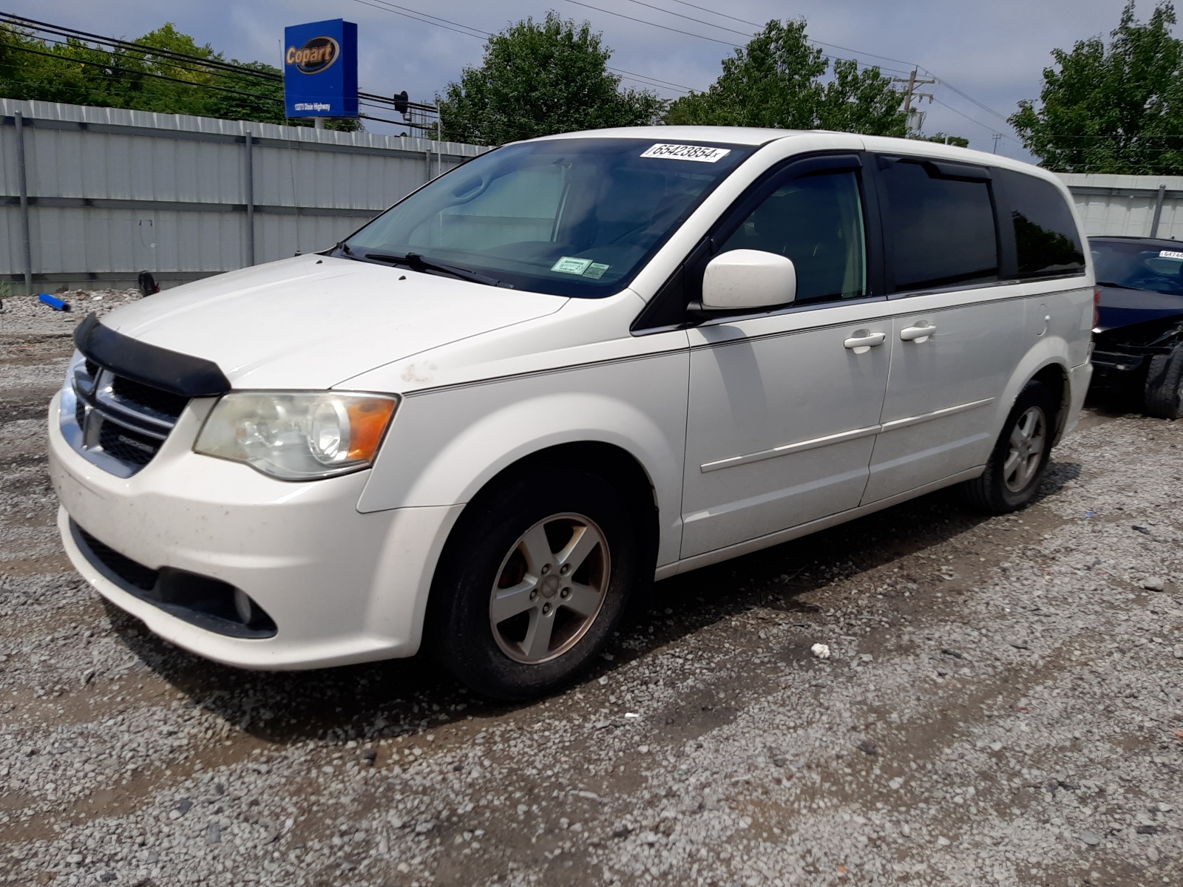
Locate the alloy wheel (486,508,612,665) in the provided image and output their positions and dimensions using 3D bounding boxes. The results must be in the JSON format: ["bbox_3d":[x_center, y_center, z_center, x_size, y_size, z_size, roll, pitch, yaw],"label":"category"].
[{"bbox_3d":[-0.150,0.399,2.589,0.460,0.460,0.170,-10,20,-43],"label":"alloy wheel"}]

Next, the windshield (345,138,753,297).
[{"bbox_3d":[-0.261,-0.878,3.265,0.950,0.150,1.630,-42,38,-24],"label":"windshield"}]

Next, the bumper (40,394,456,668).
[{"bbox_3d":[-1.196,0.103,2.731,0.680,0.640,1.920,-9,20,-40],"label":"bumper"}]

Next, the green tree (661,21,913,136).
[{"bbox_3d":[6.064,-9.750,29.999,8.724,8.367,8.724,6,14,9],"label":"green tree"}]

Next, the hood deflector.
[{"bbox_3d":[-1.310,-0.274,2.506,0.210,0.125,1.250,-9,20,-40],"label":"hood deflector"}]

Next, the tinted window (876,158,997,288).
[{"bbox_3d":[1.408,-0.857,3.558,0.850,0.490,0.060,-9,2,-40],"label":"tinted window"}]

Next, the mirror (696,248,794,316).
[{"bbox_3d":[0.457,-0.478,2.642,0.170,0.190,0.255,-9,20,-40],"label":"mirror"}]

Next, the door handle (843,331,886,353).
[{"bbox_3d":[0.984,-0.362,3.172,0.240,0.072,0.060,-9,20,-40],"label":"door handle"}]

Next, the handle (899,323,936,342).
[{"bbox_3d":[1.256,-0.423,3.400,0.240,0.072,0.060,-9,20,-40],"label":"handle"}]

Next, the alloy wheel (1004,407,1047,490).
[{"bbox_3d":[2.171,0.020,4.575,0.460,0.460,0.170,-9,20,-40],"label":"alloy wheel"}]

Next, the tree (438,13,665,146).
[{"bbox_3d":[-1.587,-10.273,30.387,8.191,8.251,8.191,3,14,-4],"label":"tree"}]

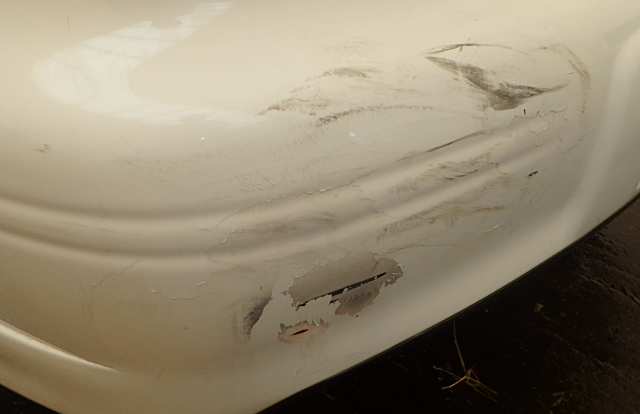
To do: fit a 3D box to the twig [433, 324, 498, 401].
[{"bbox_3d":[0.202,0.228,0.939,0.080,0.025,0.145,-10,38,-13],"label":"twig"}]

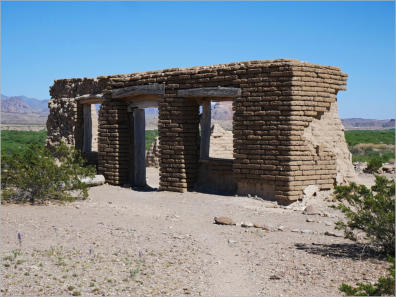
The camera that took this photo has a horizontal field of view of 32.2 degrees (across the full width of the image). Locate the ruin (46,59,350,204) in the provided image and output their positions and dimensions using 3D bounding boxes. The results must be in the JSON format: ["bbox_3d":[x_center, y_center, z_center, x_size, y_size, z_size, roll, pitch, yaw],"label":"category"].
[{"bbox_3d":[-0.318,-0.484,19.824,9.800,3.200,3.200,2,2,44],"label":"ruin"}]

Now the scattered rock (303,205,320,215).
[{"bbox_3d":[2.258,1.211,13.651,0.320,0.170,0.250,0,2,0],"label":"scattered rock"}]

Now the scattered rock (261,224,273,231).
[{"bbox_3d":[1.145,1.322,11.474,0.190,0.075,0.150,0,2,0],"label":"scattered rock"}]

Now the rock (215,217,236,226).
[{"bbox_3d":[0.485,1.269,12.099,0.350,0.145,0.250,1,2,18],"label":"rock"}]

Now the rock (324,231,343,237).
[{"bbox_3d":[2.141,1.343,10.842,0.260,0.070,0.170,0,2,12],"label":"rock"}]

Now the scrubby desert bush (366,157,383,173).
[{"bbox_3d":[6.956,0.616,27.043,0.620,0.580,0.600,0,2,0],"label":"scrubby desert bush"}]

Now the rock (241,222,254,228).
[{"bbox_3d":[0.845,1.315,11.710,0.225,0.075,0.170,0,2,0],"label":"rock"}]

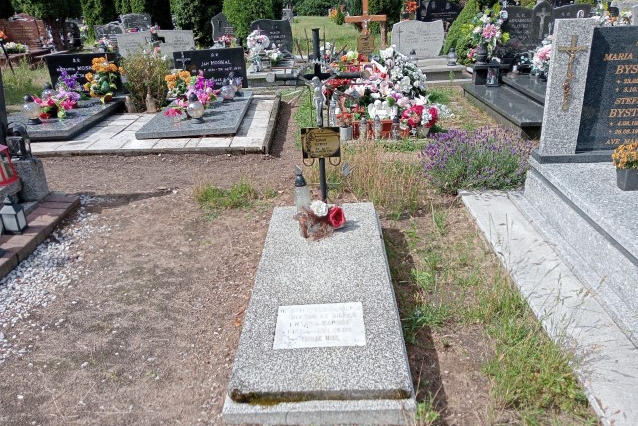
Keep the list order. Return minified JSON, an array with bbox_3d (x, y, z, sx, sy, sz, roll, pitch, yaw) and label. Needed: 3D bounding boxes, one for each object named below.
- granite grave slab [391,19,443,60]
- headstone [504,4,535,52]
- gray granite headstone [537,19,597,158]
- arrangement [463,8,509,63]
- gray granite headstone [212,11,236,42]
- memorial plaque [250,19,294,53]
[{"bbox_3d":[1.647,-2.901,8.597,0.884,0.604,0.093,-3,24,0],"label":"granite grave slab"},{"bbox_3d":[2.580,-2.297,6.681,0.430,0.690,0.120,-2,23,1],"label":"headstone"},{"bbox_3d":[1.507,-0.753,3.161,0.219,0.809,0.084,-2,24,2],"label":"gray granite headstone"},{"bbox_3d":[2.029,-2.156,6.300,0.500,0.640,0.420,-3,23,0],"label":"arrangement"},{"bbox_3d":[-2.348,-4.479,12.469,0.600,0.740,0.140,-4,23,-3],"label":"gray granite headstone"},{"bbox_3d":[-0.862,-3.239,9.549,0.781,0.623,0.093,-3,24,0],"label":"memorial plaque"}]

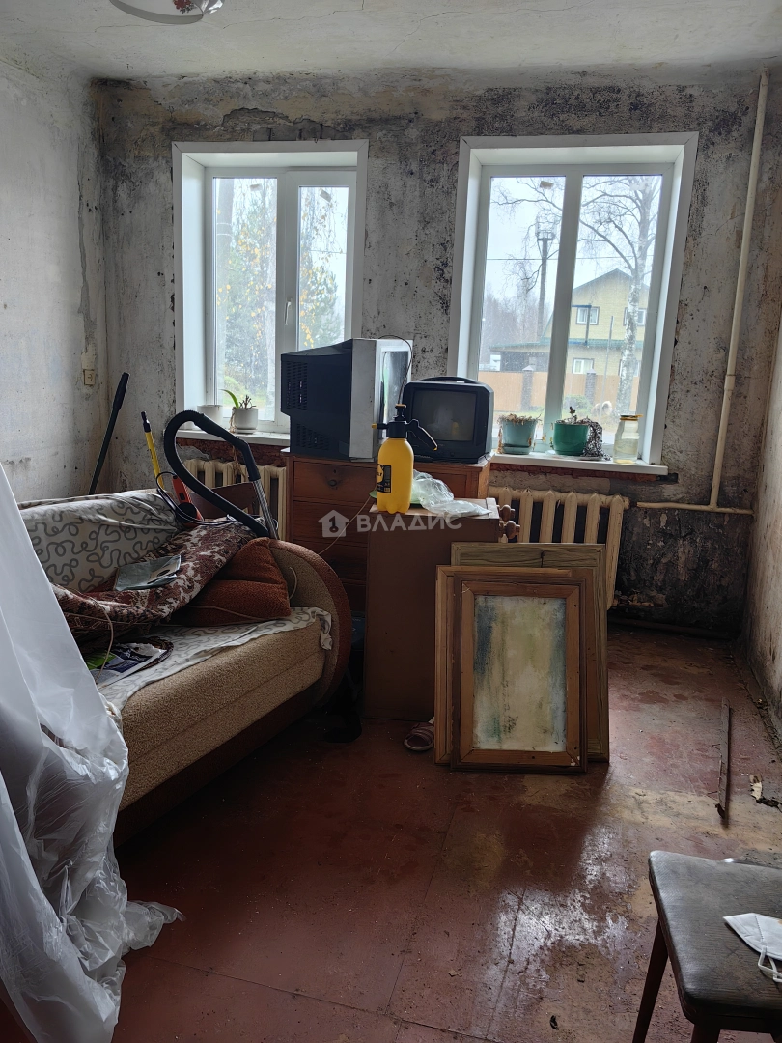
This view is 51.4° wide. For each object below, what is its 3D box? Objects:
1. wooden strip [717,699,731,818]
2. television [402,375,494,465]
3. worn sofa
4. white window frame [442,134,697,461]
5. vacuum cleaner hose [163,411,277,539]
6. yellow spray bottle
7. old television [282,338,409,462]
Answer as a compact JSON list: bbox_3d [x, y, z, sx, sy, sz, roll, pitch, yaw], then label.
[{"bbox_3d":[1.188,0.803,2.890,0.028,0.016,0.958,7,13,21],"label":"wooden strip"},{"bbox_3d":[0.248,-0.453,3.554,0.380,0.345,0.360,4,12,6],"label":"television"},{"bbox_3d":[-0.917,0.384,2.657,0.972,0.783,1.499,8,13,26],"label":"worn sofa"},{"bbox_3d":[0.853,-1.078,4.024,1.075,1.505,0.230,5,12,14],"label":"white window frame"},{"bbox_3d":[-0.702,-0.165,3.350,0.440,0.530,0.220,2,12,0],"label":"vacuum cleaner hose"},{"bbox_3d":[0.051,-0.231,2.918,0.232,0.374,0.138,1,12,-8],"label":"yellow spray bottle"},{"bbox_3d":[-0.201,-0.549,3.568,0.460,0.490,0.560,6,13,17],"label":"old television"}]

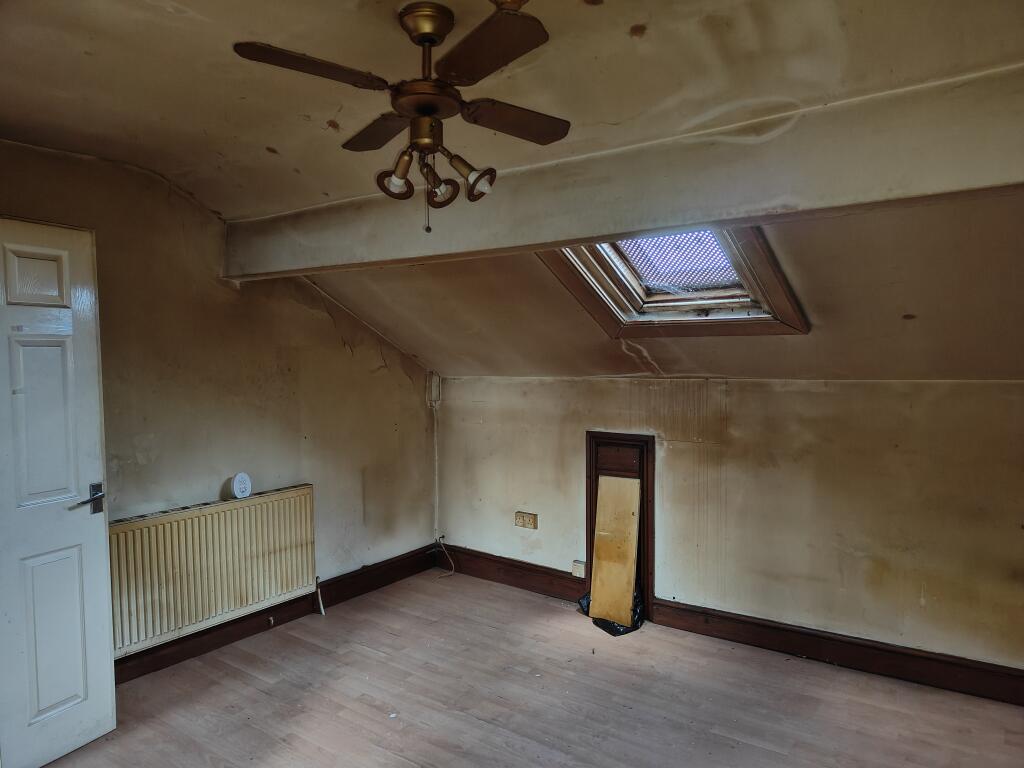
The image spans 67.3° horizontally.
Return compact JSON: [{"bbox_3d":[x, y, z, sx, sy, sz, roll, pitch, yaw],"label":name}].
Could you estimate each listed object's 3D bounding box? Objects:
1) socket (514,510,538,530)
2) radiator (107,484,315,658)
[{"bbox_3d":[0.093,0.835,4.703,0.147,0.087,0.032,1,4,39],"label":"socket"},{"bbox_3d":[-1.506,0.909,3.873,0.080,0.600,1.220,1,4,36],"label":"radiator"}]

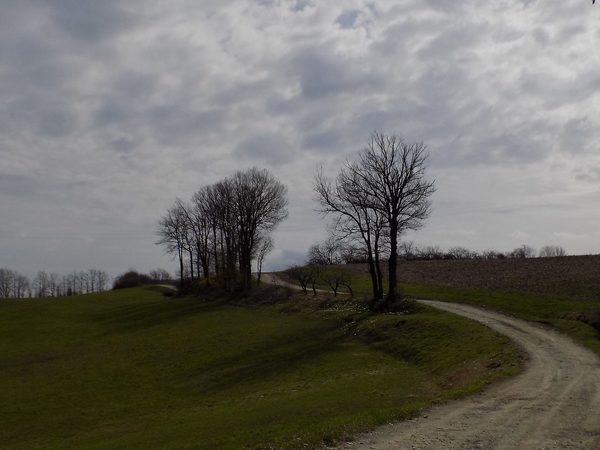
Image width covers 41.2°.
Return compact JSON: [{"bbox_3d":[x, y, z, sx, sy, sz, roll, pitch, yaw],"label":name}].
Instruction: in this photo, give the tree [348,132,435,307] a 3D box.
[{"bbox_3d":[5.738,-0.345,50.000,5.285,10.912,5.021,0,-4,0],"label":"tree"}]

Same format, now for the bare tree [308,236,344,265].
[{"bbox_3d":[3.656,3.518,110.000,4.867,3.863,4.381,0,-4,0],"label":"bare tree"}]

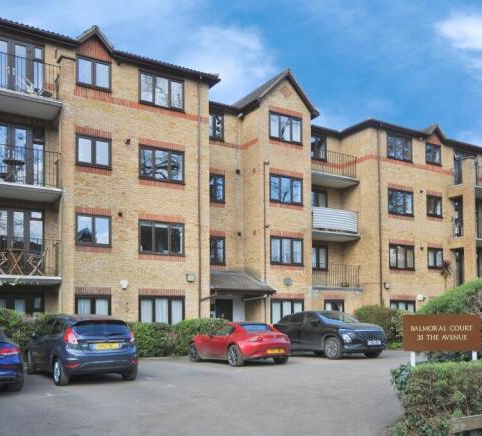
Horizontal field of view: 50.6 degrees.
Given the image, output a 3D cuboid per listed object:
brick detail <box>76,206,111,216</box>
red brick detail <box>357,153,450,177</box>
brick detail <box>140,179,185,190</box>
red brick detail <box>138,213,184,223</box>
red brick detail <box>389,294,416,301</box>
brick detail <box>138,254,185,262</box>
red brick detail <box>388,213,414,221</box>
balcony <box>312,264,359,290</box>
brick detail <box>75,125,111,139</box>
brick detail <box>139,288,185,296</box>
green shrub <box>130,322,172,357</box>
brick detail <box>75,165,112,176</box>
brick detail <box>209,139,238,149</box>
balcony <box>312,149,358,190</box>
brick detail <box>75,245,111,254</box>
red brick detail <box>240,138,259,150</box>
[{"bbox_3d":[-4.905,-0.210,16.950,1.220,0.240,0.100,3,-6,-30],"label":"brick detail"},{"bbox_3d":[8.461,-2.564,25.997,6.276,0.270,0.998,6,-10,-32],"label":"red brick detail"},{"bbox_3d":[-2.750,-1.153,17.796,1.737,0.220,0.100,6,-10,-32],"label":"brick detail"},{"bbox_3d":[-2.902,0.002,18.674,1.789,0.230,0.120,3,-6,-31],"label":"red brick detail"},{"bbox_3d":[7.700,3.804,24.300,1.800,0.230,0.100,3,-6,-30],"label":"red brick detail"},{"bbox_3d":[-2.708,1.385,17.470,1.724,0.210,0.100,6,-10,-32],"label":"brick detail"},{"bbox_3d":[7.865,-0.004,25.168,1.801,0.190,0.120,3,-6,-31],"label":"red brick detail"},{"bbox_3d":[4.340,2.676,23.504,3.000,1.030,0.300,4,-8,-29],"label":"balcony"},{"bbox_3d":[-4.934,-2.806,16.985,1.230,0.235,0.100,4,-8,-29],"label":"brick detail"},{"bbox_3d":[-2.803,2.667,18.200,1.800,0.240,0.100,3,-6,-30],"label":"brick detail"},{"bbox_3d":[-2.985,4.052,17.000,1.350,1.080,0.900,3,-6,-30],"label":"green shrub"},{"bbox_3d":[-4.773,-1.501,16.527,1.155,0.210,0.100,6,-10,-32],"label":"brick detail"},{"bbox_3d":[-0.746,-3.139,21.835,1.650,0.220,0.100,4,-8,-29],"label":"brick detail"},{"bbox_3d":[4.121,-2.319,24.164,3.000,1.260,1.400,4,-8,-29],"label":"balcony"},{"bbox_3d":[-4.996,1.082,17.306,1.212,0.180,0.120,3,-6,-31],"label":"brick detail"},{"bbox_3d":[0.356,-3.173,22.034,0.100,0.230,1.478,6,-10,-32],"label":"red brick detail"}]

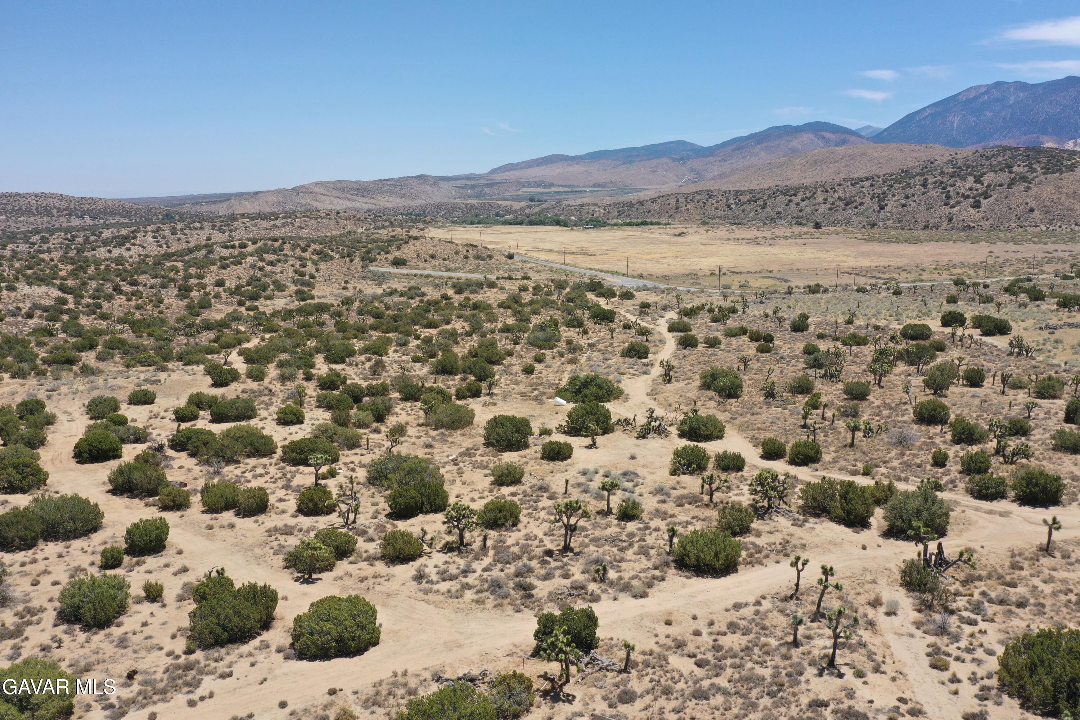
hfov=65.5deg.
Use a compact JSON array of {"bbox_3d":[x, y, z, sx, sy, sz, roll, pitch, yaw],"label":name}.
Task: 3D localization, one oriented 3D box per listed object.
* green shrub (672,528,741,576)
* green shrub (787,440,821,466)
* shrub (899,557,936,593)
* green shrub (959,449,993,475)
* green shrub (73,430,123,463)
[{"bbox_3d":[14.154,16.250,71.284,5.678,2.883,5.110,2,11,12],"label":"green shrub"},{"bbox_3d":[28.499,10.058,90.679,3.565,2.571,3.387,3,12,18],"label":"green shrub"},{"bbox_3d":[26.914,15.340,60.026,2.390,2.270,2.150,5,13,25],"label":"shrub"},{"bbox_3d":[48.701,11.340,93.713,3.157,2.713,2.999,6,13,28],"label":"green shrub"},{"bbox_3d":[-51.734,10.208,98.353,5.141,3.437,4.884,-6,13,-28],"label":"green shrub"}]

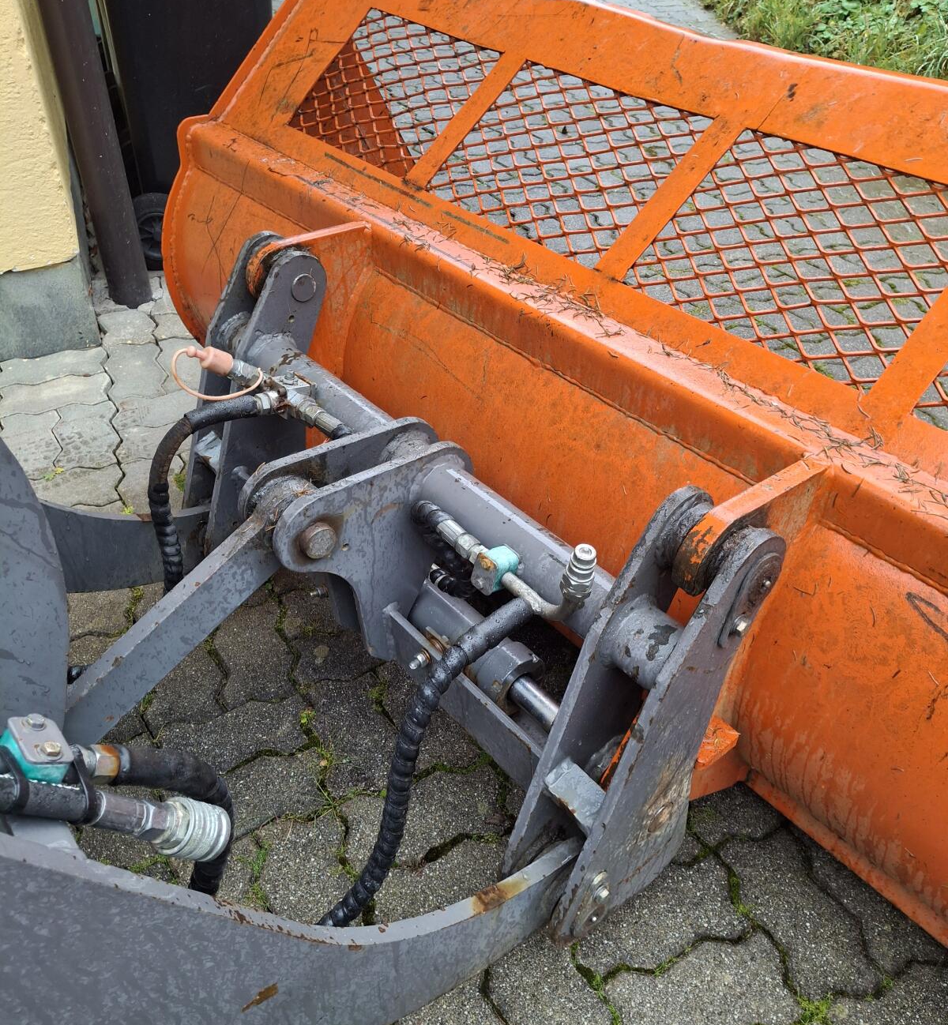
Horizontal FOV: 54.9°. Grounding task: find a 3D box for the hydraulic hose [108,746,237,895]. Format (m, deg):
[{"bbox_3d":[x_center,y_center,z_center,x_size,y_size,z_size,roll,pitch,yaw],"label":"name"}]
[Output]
[{"bbox_3d":[-0.218,0.242,0.699,0.090,0.220,0.060,-5,39,-8],"label":"hydraulic hose"}]

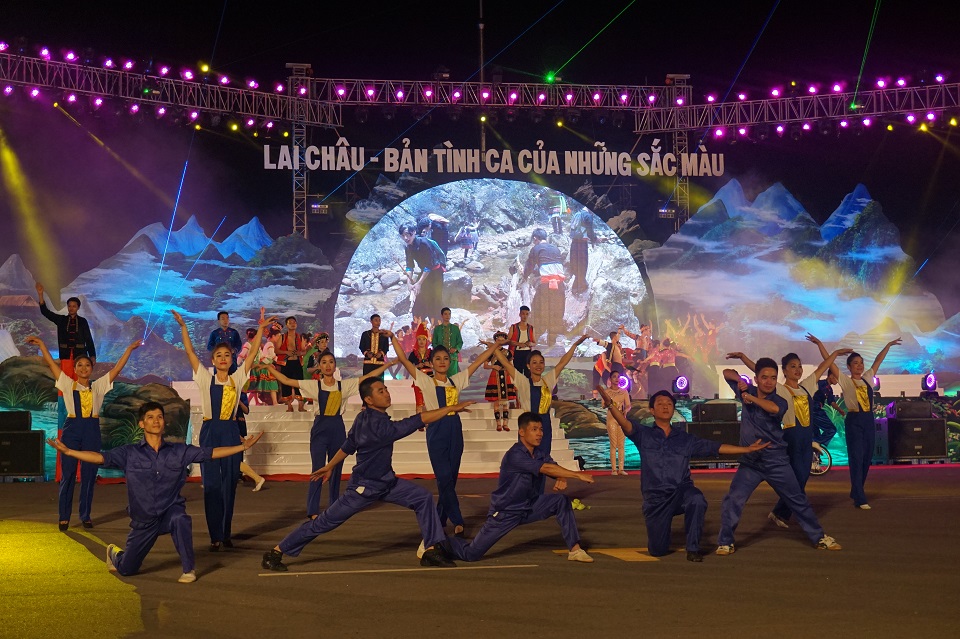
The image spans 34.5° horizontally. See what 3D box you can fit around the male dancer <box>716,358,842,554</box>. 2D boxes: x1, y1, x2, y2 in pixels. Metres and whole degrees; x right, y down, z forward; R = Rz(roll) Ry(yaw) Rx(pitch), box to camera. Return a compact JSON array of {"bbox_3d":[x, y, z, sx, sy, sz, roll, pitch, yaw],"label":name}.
[{"bbox_3d":[2.269,1.024,11.750,0.900,1.470,0.580,0,-3,-4],"label":"male dancer"}]

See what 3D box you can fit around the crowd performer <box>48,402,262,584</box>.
[{"bbox_3d":[-2.193,1.137,10.350,1.380,1.160,0.780,0,-3,-13],"label":"crowd performer"}]

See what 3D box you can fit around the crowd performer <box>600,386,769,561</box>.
[{"bbox_3d":[1.461,1.102,11.100,1.120,1.200,0.780,0,-3,-7],"label":"crowd performer"}]

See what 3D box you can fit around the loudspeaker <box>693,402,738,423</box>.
[{"bbox_3d":[3.976,1.567,26.100,0.670,0.300,0.430,0,-3,-7],"label":"loudspeaker"}]

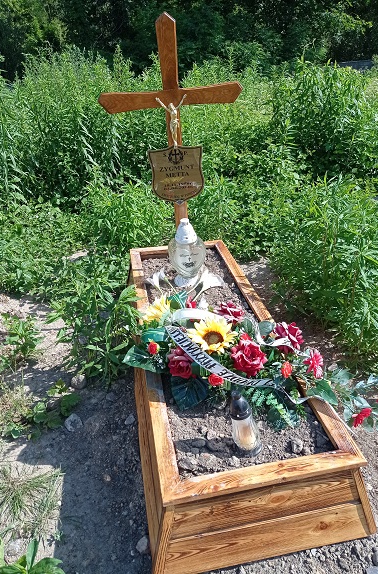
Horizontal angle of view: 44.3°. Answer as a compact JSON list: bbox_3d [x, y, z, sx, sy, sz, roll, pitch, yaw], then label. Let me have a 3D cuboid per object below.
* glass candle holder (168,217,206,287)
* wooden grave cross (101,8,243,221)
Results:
[{"bbox_3d":[-0.009,-0.182,2.428,0.190,0.342,0.190,-8,27,-6],"label":"glass candle holder"},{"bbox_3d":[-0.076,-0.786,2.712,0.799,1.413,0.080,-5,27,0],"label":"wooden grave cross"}]

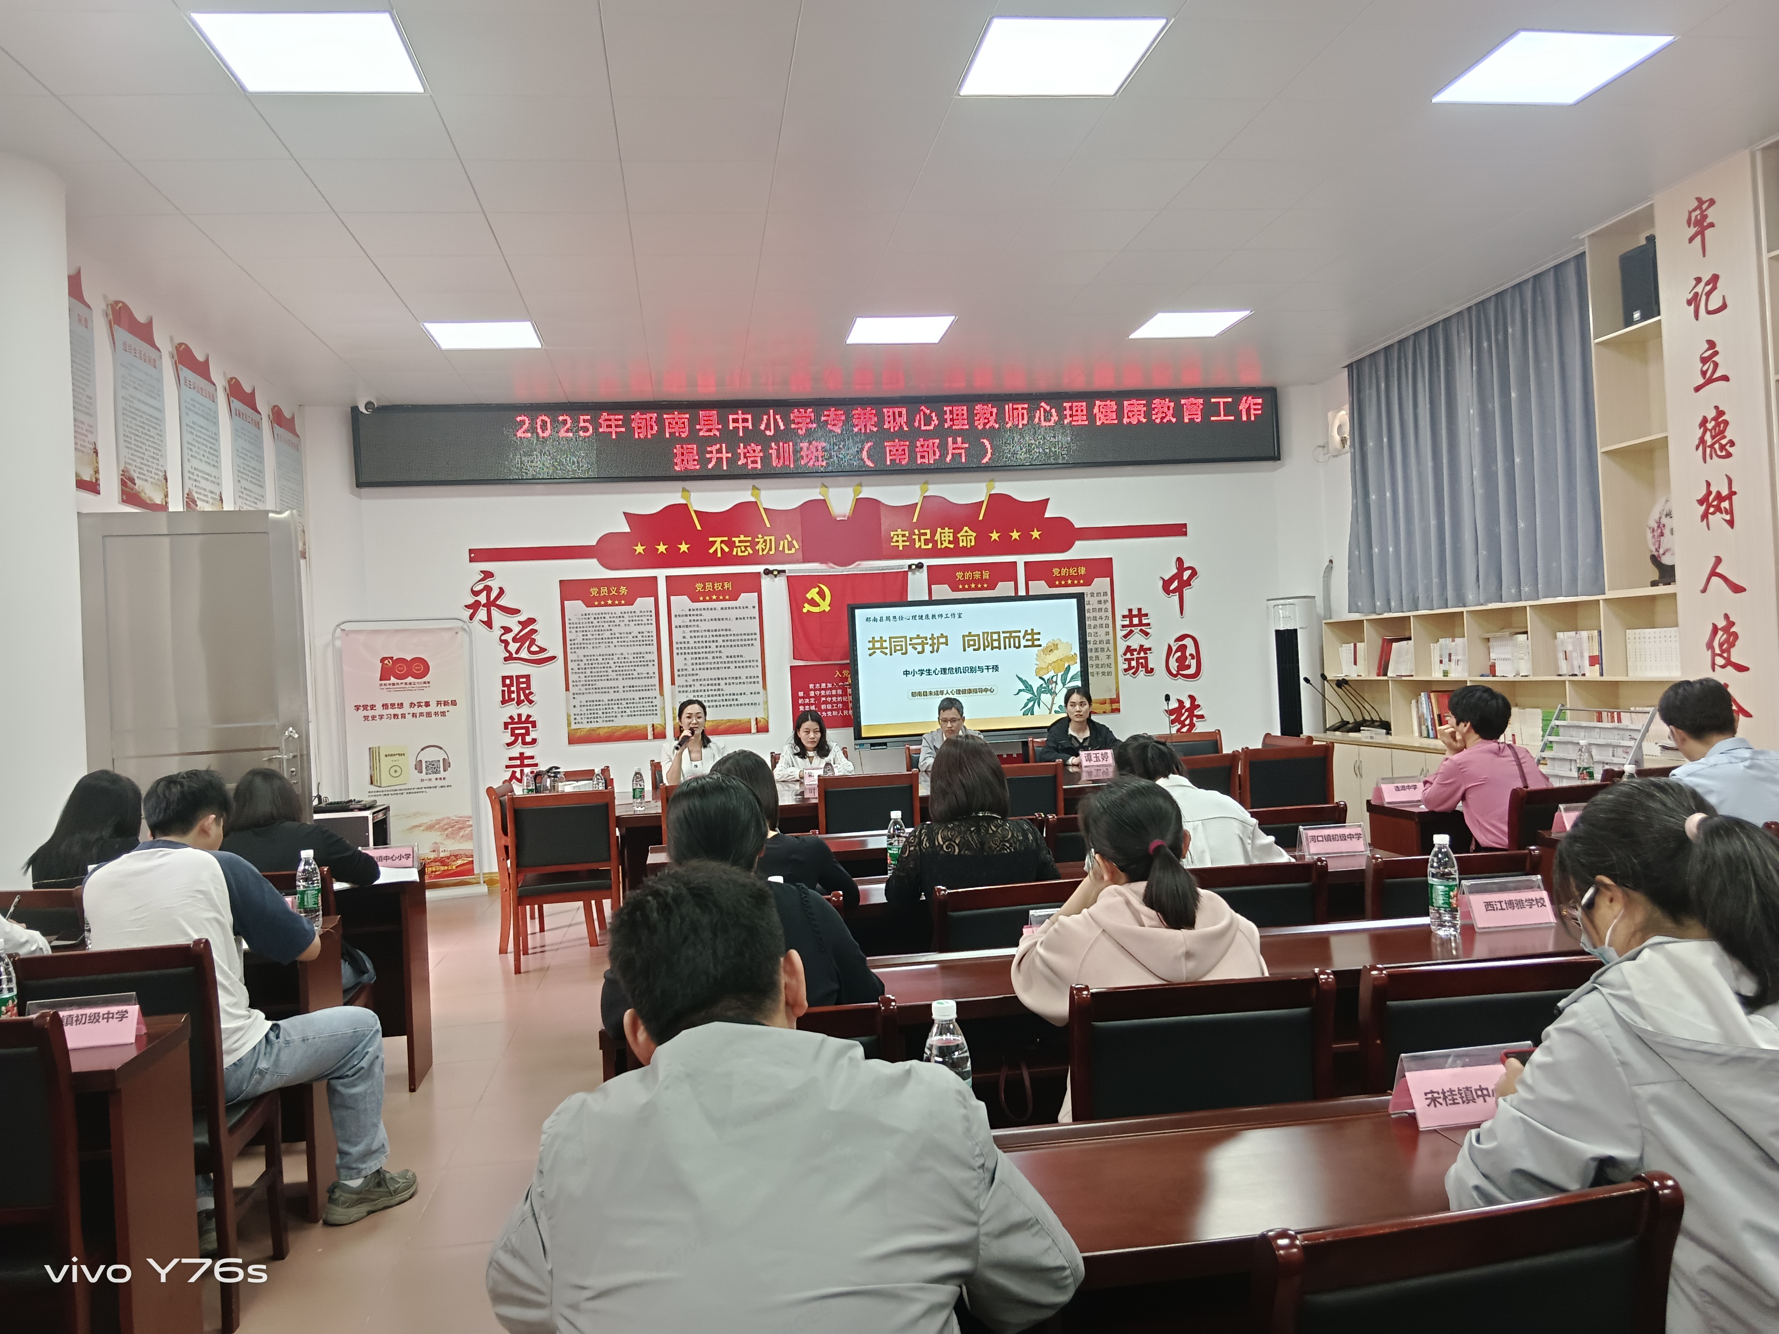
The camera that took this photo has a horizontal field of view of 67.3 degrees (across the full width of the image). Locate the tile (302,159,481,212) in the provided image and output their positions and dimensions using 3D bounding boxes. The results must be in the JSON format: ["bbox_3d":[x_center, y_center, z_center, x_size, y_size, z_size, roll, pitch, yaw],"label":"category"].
[{"bbox_3d":[-1.972,-1.922,5.337,0.600,0.020,0.600,-3,0,-8],"label":"tile"}]

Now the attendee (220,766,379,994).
[{"bbox_3d":[-1.960,0.918,4.354,0.530,1.180,0.750,-3,0,-4],"label":"attendee"}]

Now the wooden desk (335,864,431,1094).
[{"bbox_3d":[-2.422,1.193,4.949,1.320,0.770,0.480,-3,0,-8],"label":"wooden desk"}]

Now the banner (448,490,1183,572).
[{"bbox_3d":[-0.359,-1.004,9.841,5.310,0.580,0.040,-3,0,-8],"label":"banner"}]

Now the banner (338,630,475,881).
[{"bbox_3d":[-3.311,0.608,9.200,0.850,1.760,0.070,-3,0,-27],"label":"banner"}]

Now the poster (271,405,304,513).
[{"bbox_3d":[-3.956,-1.215,8.783,0.025,0.980,0.660,-3,0,-8],"label":"poster"}]

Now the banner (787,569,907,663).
[{"bbox_3d":[-0.283,-0.396,10.070,0.930,0.640,0.030,-3,0,-8],"label":"banner"}]

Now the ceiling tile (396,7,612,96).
[{"bbox_3d":[-1.218,-1.981,4.314,0.600,0.020,0.590,-3,0,-8],"label":"ceiling tile"}]

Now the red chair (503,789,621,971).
[{"bbox_3d":[-1.675,1.083,6.990,0.520,0.920,0.600,-3,0,-6],"label":"red chair"}]

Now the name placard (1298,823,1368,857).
[{"bbox_3d":[1.385,0.536,4.165,0.200,0.094,0.076,-3,0,-2],"label":"name placard"}]

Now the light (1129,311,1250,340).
[{"bbox_3d":[1.853,-2.125,8.287,0.595,0.030,0.595,-3,0,-8],"label":"light"}]

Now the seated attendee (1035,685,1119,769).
[{"bbox_3d":[1.256,0.741,8.669,0.545,1.242,0.626,-3,0,-8],"label":"seated attendee"}]

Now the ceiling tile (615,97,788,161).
[{"bbox_3d":[-0.701,-1.989,4.933,0.600,0.020,0.600,-3,0,-8],"label":"ceiling tile"}]

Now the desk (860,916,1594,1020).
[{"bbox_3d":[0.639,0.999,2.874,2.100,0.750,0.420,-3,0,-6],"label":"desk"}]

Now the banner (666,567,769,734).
[{"bbox_3d":[-1.288,-0.088,10.070,0.702,1.212,0.020,-3,0,-8],"label":"banner"}]

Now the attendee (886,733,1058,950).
[{"bbox_3d":[0.236,0.809,3.765,0.520,1.240,0.750,-3,0,-8],"label":"attendee"}]

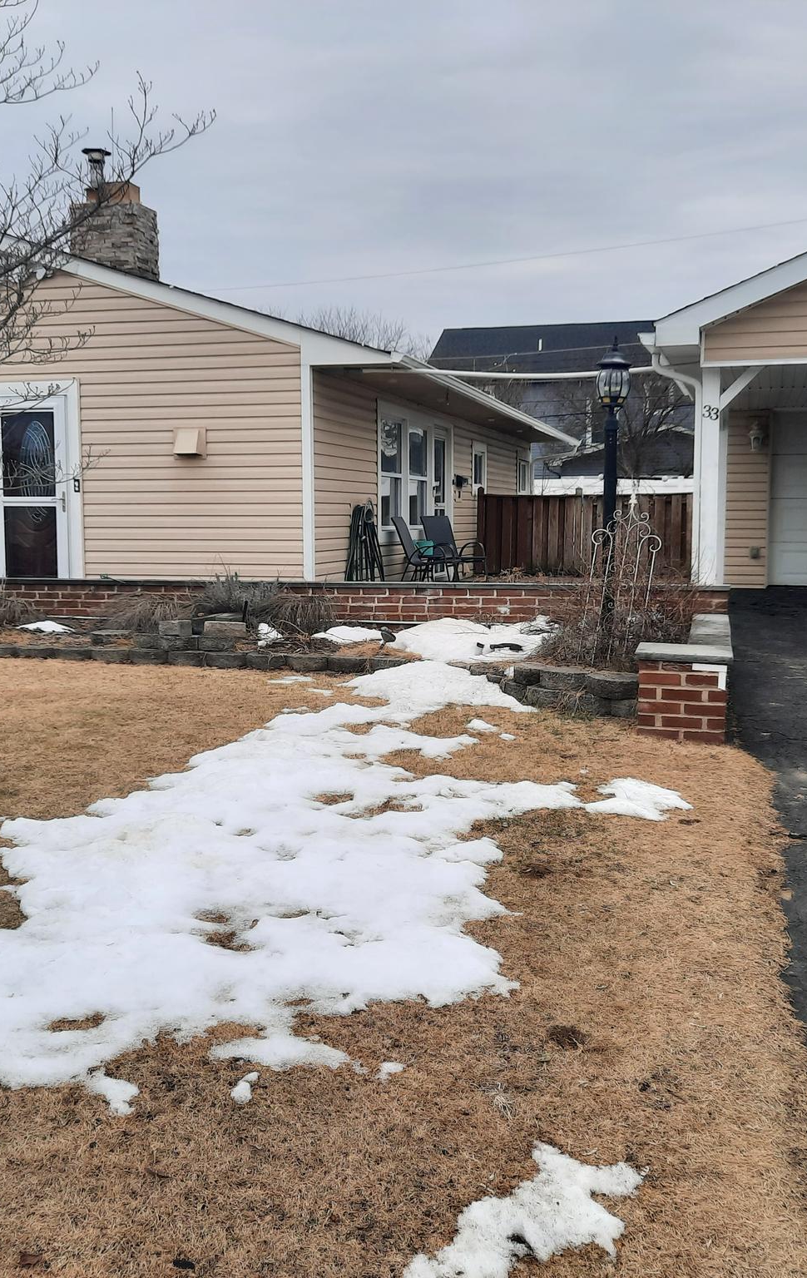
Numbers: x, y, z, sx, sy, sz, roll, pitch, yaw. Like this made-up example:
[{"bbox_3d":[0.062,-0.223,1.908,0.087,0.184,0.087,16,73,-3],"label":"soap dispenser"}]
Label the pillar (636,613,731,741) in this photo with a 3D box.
[{"bbox_3d":[1.649,0.174,7.116,0.460,0.440,2.400,1,6,14],"label":"pillar"}]

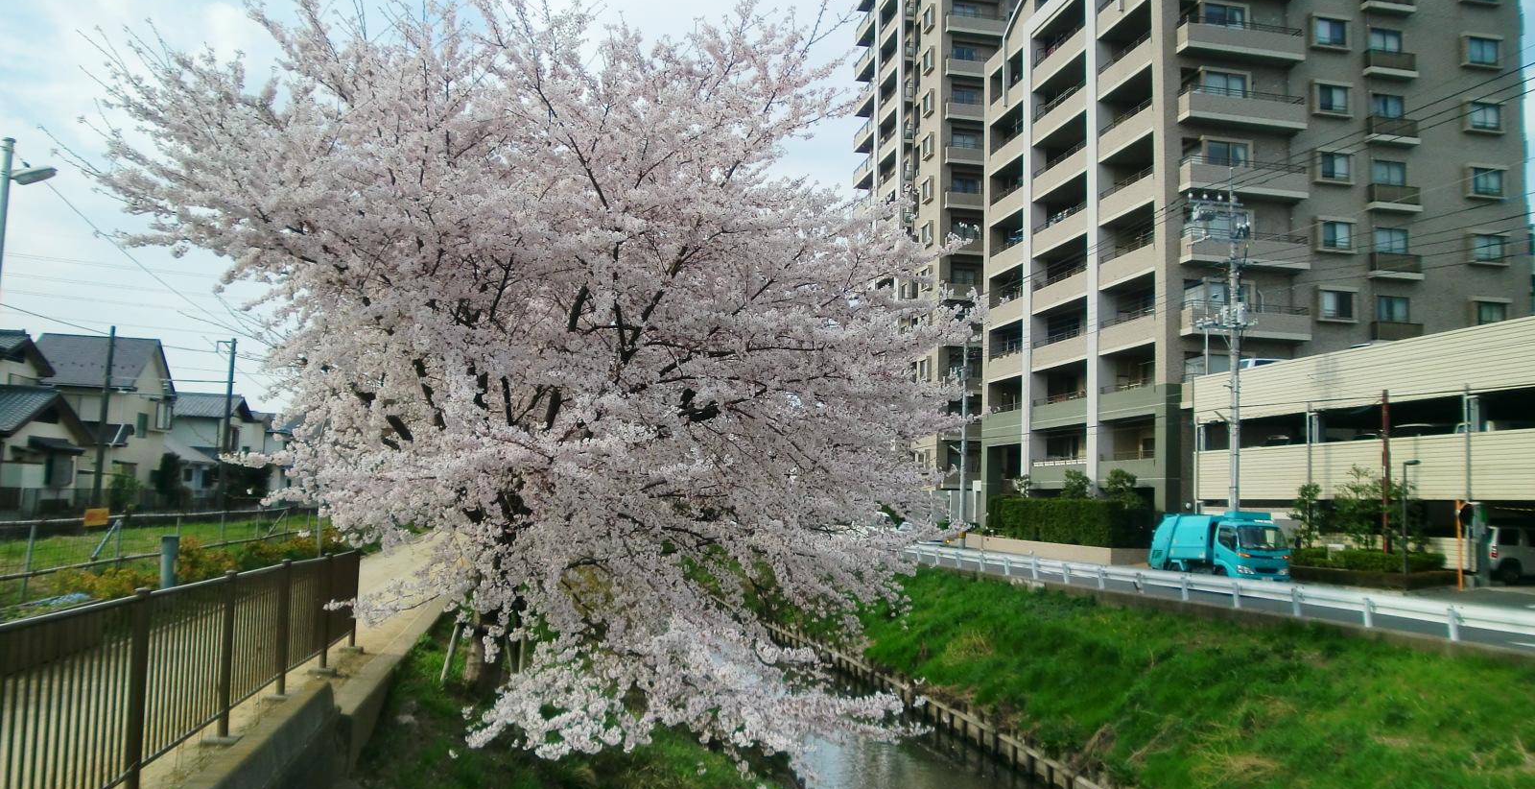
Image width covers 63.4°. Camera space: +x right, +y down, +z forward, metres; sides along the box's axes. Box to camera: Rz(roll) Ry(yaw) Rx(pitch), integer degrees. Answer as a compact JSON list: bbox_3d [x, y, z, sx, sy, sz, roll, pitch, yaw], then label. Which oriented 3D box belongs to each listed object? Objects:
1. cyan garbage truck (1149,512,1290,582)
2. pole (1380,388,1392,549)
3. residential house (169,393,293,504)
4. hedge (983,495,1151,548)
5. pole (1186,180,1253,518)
[{"bbox_3d":[13.925,4.794,38.753,1.750,2.290,5.350,2,-5,-12],"label":"cyan garbage truck"},{"bbox_3d":[19.645,2.887,39.433,0.220,6.100,0.220,2,-5,-12],"label":"pole"},{"bbox_3d":[-36.084,3.744,77.805,7.000,7.400,11.000,2,-5,-10],"label":"residential house"},{"bbox_3d":[13.353,5.750,56.054,2.000,1.930,13.500,2,-5,-11],"label":"hedge"},{"bbox_3d":[15.311,-0.388,41.919,2.000,13.220,1.000,2,-5,-12],"label":"pole"}]

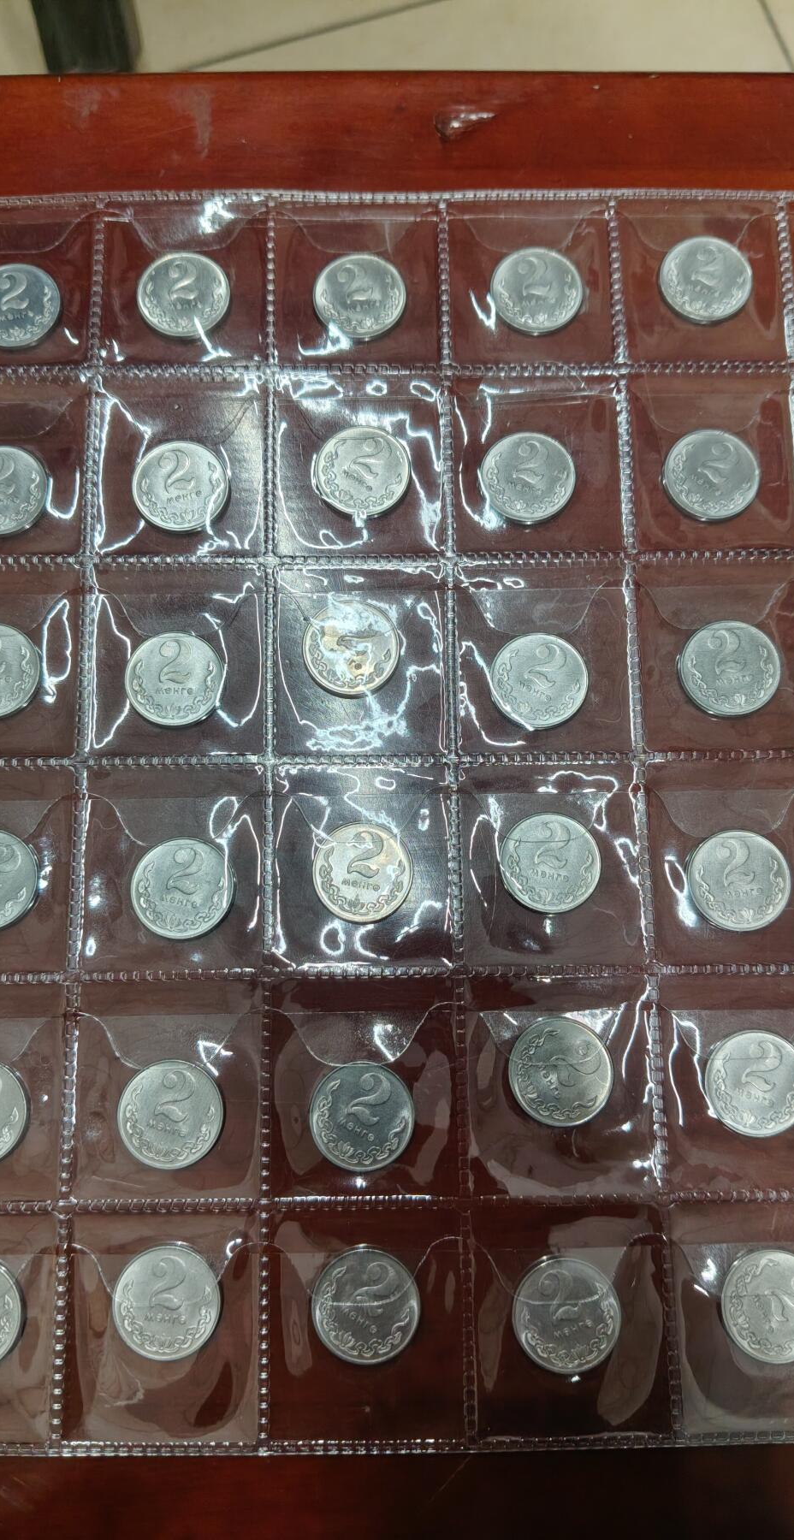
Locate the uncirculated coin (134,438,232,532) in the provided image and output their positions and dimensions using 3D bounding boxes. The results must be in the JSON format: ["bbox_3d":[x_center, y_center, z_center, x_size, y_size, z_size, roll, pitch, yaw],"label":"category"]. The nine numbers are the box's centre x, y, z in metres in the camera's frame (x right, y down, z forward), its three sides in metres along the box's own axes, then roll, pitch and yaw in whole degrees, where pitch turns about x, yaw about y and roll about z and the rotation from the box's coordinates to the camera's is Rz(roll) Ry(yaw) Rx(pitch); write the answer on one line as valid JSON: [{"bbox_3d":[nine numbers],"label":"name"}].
[{"bbox_3d":[-0.044,-0.058,0.237,0.020,0.001,0.020,-1,80,0],"label":"uncirculated coin"}]

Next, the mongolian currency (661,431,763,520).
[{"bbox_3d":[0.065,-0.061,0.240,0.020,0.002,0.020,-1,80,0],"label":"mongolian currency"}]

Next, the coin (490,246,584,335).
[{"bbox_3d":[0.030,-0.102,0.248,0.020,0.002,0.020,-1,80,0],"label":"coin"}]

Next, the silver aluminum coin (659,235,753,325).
[{"bbox_3d":[0.065,-0.104,0.246,0.020,0.001,0.020,-1,80,0],"label":"silver aluminum coin"}]

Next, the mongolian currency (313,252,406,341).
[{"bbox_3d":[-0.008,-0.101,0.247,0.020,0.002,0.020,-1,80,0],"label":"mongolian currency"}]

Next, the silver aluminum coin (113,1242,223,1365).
[{"bbox_3d":[-0.042,0.097,0.210,0.020,0.002,0.020,0,80,0],"label":"silver aluminum coin"}]

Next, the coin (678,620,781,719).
[{"bbox_3d":[0.066,-0.020,0.231,0.020,0.001,0.020,-1,80,0],"label":"coin"}]

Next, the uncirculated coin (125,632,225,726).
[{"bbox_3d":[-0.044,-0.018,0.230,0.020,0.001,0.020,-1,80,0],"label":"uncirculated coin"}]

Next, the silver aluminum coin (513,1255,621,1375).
[{"bbox_3d":[0.031,0.099,0.210,0.020,0.001,0.020,-1,80,0],"label":"silver aluminum coin"}]

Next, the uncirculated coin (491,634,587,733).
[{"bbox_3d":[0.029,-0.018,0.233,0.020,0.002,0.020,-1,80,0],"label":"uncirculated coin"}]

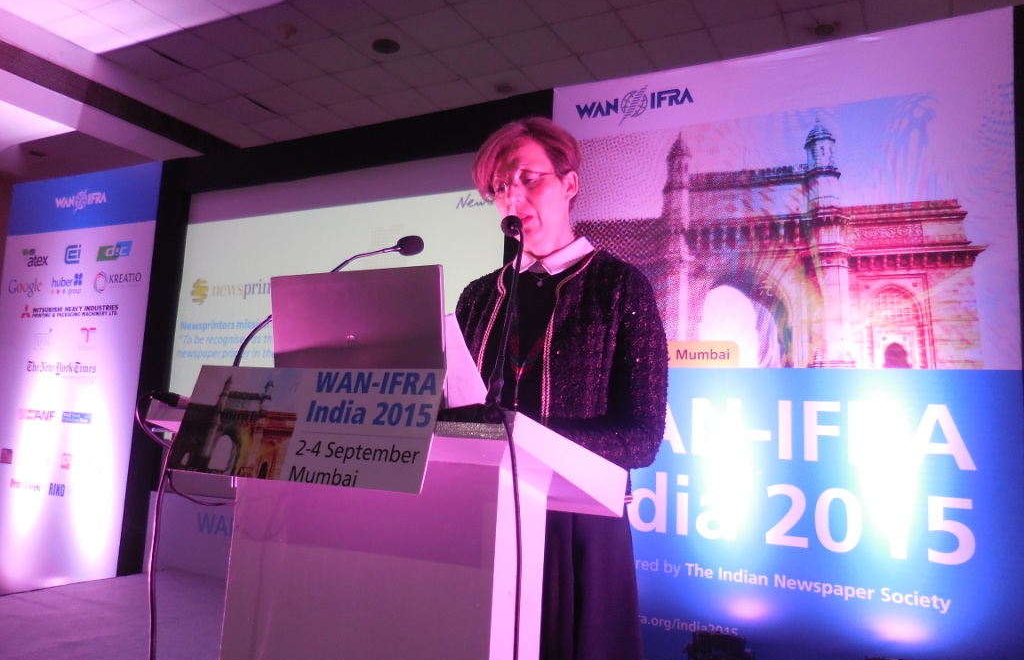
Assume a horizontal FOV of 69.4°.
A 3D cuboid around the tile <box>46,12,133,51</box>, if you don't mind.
[{"bbox_3d":[-3.845,-2.722,6.806,0.600,0.025,0.600,-1,-7,28],"label":"tile"}]

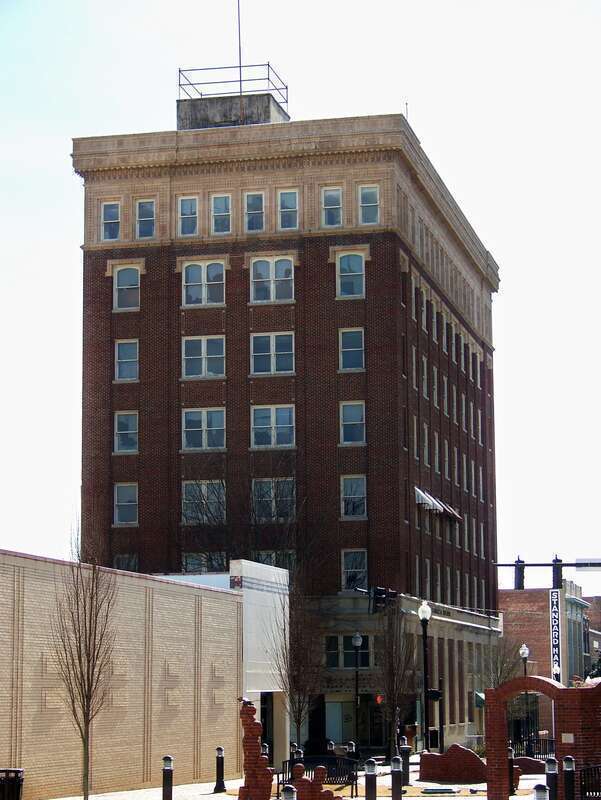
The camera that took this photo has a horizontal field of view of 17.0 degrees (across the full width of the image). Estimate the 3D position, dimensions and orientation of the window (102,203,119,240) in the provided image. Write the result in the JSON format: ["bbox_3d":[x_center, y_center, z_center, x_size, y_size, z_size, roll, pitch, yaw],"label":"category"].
[{"bbox_3d":[-8.639,-8.143,92.242,0.900,1.780,0.150,-2,-8,13],"label":"window"}]

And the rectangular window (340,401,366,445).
[{"bbox_3d":[2.383,1.011,90.437,1.150,2.000,0.160,-2,-8,13],"label":"rectangular window"}]

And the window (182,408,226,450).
[{"bbox_3d":[-4.287,1.339,90.672,1.997,1.885,0.150,-2,-8,13],"label":"window"}]

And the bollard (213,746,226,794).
[{"bbox_3d":[-1.856,8.545,46.500,0.280,1.065,0.280,-2,-8,13],"label":"bollard"}]

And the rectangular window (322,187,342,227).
[{"bbox_3d":[1.459,-8.657,90.747,0.932,1.838,0.150,-2,-8,13],"label":"rectangular window"}]

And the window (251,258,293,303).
[{"bbox_3d":[-1.283,-5.523,92.210,2.020,2.200,0.160,-2,-8,13],"label":"window"}]

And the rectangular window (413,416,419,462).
[{"bbox_3d":[5.177,1.676,91.818,0.150,1.900,1.750,-2,-8,13],"label":"rectangular window"}]

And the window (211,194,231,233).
[{"bbox_3d":[-3.621,-8.479,91.949,0.941,1.870,0.160,-2,-9,13],"label":"window"}]

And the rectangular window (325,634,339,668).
[{"bbox_3d":[1.367,10.999,87.935,0.637,1.453,0.160,-2,-9,13],"label":"rectangular window"}]

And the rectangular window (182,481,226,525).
[{"bbox_3d":[-4.268,4.557,89.437,2.020,1.920,0.150,-2,-8,13],"label":"rectangular window"}]

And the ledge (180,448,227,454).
[{"bbox_3d":[-4.325,2.287,89.692,2.200,0.150,0.220,-2,-8,13],"label":"ledge"}]

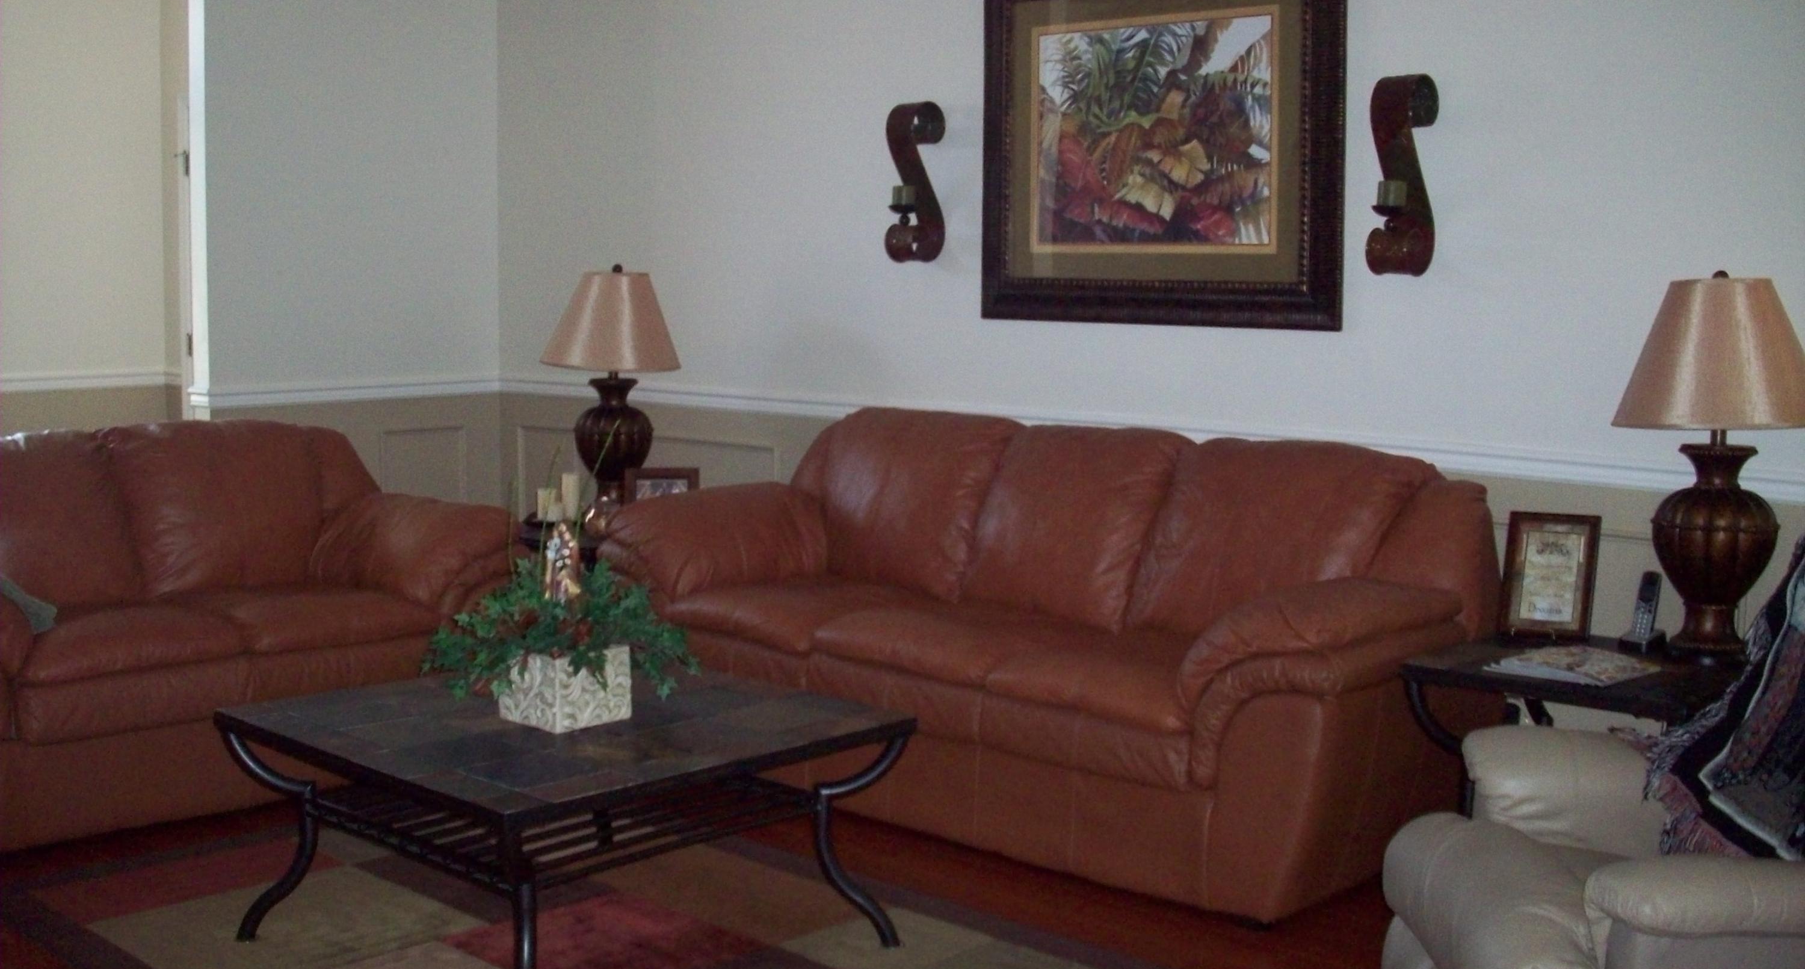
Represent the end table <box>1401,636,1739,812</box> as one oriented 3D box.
[{"bbox_3d":[1.494,0.674,4.147,0.593,0.580,0.655,6,8,43],"label":"end table"}]

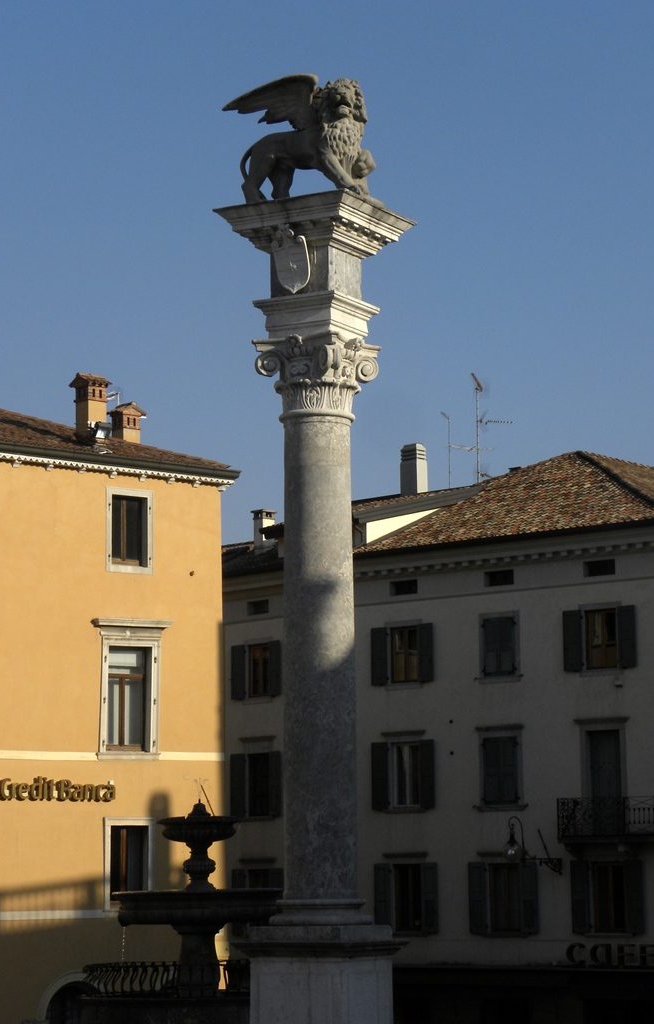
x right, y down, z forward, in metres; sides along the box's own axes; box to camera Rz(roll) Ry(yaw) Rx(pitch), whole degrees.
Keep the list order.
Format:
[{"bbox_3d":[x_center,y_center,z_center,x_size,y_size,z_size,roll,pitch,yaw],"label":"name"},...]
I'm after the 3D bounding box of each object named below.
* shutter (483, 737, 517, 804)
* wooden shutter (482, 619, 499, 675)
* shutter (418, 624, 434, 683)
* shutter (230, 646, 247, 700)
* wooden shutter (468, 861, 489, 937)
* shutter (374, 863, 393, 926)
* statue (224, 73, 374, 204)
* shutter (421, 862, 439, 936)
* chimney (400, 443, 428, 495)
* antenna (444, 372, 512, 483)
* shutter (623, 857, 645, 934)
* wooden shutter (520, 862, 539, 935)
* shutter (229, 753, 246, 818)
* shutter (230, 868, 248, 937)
[{"bbox_3d":[4.581,6.823,74.099,1.079,1.770,0.055,-7,-10,39],"label":"shutter"},{"bbox_3d":[4.215,3.477,72.444,0.540,1.460,0.050,-7,-10,42],"label":"wooden shutter"},{"bbox_3d":[2.592,3.694,73.772,0.530,1.520,0.050,-7,-10,42],"label":"shutter"},{"bbox_3d":[-2.587,4.670,81.851,0.055,1.544,0.550,5,-10,-37],"label":"shutter"},{"bbox_3d":[3.970,10.171,74.041,0.531,1.847,0.055,-7,-10,39],"label":"wooden shutter"},{"bbox_3d":[1.463,10.165,74.024,0.540,1.820,0.050,-7,-10,42],"label":"shutter"},{"bbox_3d":[-0.330,-4.971,38.442,1.920,1.820,0.870,-5,-9,30],"label":"statue"},{"bbox_3d":[2.552,9.589,69.724,0.520,1.700,0.045,-7,-10,41],"label":"shutter"},{"bbox_3d":[2.620,-1.265,84.610,0.620,1.620,0.520,-7,-10,39],"label":"chimney"},{"bbox_3d":[4.259,-2.291,79.000,1.850,3.300,1.200,-1,-7,0],"label":"antenna"},{"bbox_3d":[7.169,8.990,65.623,0.520,1.700,0.045,-7,-10,41],"label":"shutter"},{"bbox_3d":[4.878,9.289,67.658,0.520,1.700,0.045,-7,-10,41],"label":"wooden shutter"},{"bbox_3d":[-2.585,7.951,81.451,0.055,1.840,0.550,5,-10,-37],"label":"shutter"},{"bbox_3d":[-2.494,10.963,79.200,0.050,1.860,0.540,5,-9,-38],"label":"shutter"}]

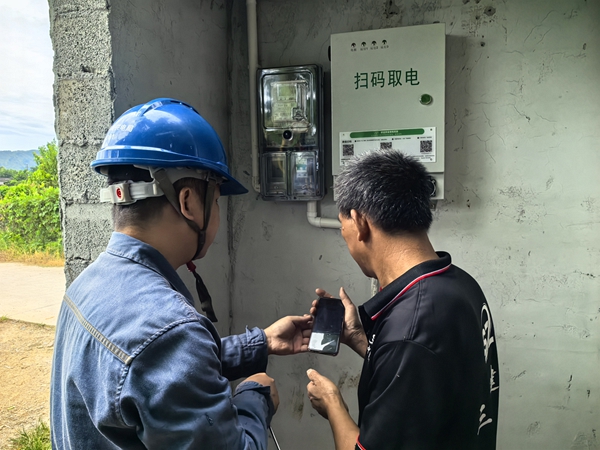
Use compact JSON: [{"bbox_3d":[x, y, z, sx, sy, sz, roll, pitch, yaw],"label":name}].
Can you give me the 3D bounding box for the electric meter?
[{"bbox_3d":[-0.017,-0.283,1.487,0.192,0.400,0.112,0,5,14],"label":"electric meter"}]

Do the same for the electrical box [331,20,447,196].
[{"bbox_3d":[0.264,-0.314,1.397,0.313,0.477,0.147,0,5,14],"label":"electrical box"}]

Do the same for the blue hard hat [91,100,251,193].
[{"bbox_3d":[-0.226,-0.148,0.850,0.287,0.155,0.225,9,-4,-44],"label":"blue hard hat"}]

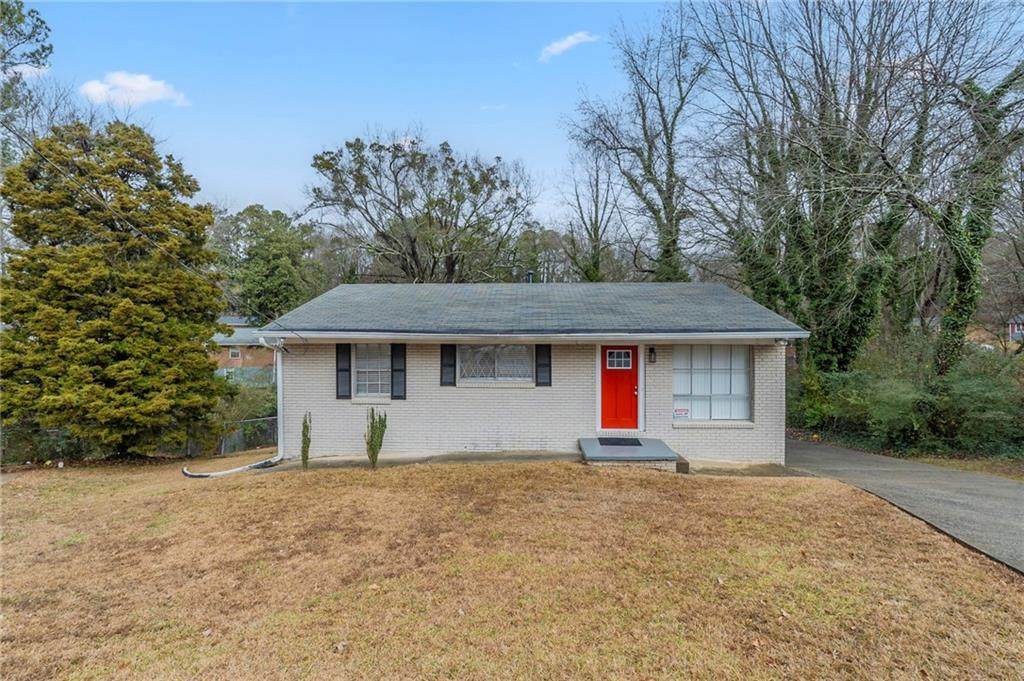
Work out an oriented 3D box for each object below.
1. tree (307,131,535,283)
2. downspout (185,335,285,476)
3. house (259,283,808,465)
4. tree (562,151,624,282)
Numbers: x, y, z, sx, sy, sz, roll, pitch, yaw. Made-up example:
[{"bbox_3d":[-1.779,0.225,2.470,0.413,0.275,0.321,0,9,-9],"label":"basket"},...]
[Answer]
[{"bbox_3d":[-5.400,-4.500,27.500,13.700,16.000,12.500,0,0,0],"label":"tree"},{"bbox_3d":[-6.630,1.550,10.800,2.050,3.150,0.700,0,0,-12],"label":"downspout"},{"bbox_3d":[0.570,0.500,15.050,12.750,4.900,9.300,0,0,2],"label":"house"},{"bbox_3d":[6.300,-5.400,35.000,4.900,18.400,4.900,0,0,0],"label":"tree"}]

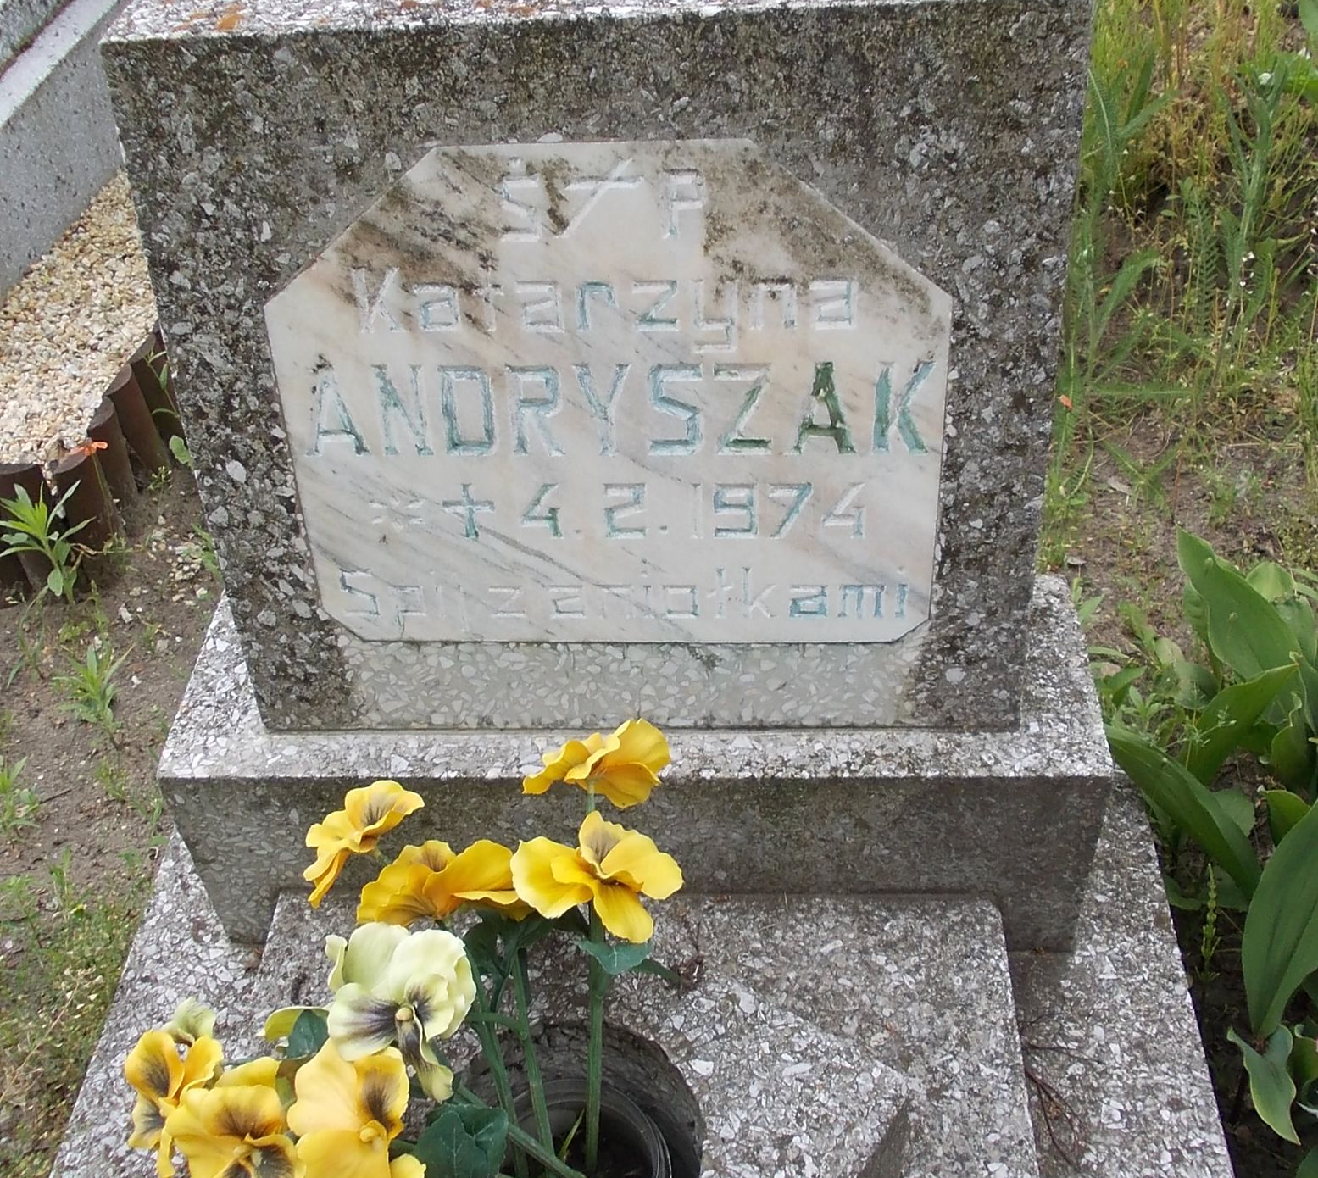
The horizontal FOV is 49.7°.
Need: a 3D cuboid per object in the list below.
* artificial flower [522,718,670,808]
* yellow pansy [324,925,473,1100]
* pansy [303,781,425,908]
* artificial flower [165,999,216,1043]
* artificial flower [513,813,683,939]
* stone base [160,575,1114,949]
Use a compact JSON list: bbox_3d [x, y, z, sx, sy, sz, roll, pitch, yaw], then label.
[{"bbox_3d":[-0.029,0.081,0.660,0.070,0.062,0.042,-20,73,-16],"label":"artificial flower"},{"bbox_3d":[-0.139,0.227,0.765,0.075,0.040,0.085,-8,71,-12],"label":"yellow pansy"},{"bbox_3d":[-0.163,0.141,0.785,0.065,0.035,0.075,5,48,47],"label":"pansy"},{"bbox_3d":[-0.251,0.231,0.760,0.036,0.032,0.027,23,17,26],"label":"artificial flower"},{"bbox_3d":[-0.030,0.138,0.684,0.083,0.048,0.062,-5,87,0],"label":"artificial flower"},{"bbox_3d":[-0.012,0.118,0.964,0.570,0.177,0.173,-1,43,4],"label":"stone base"}]

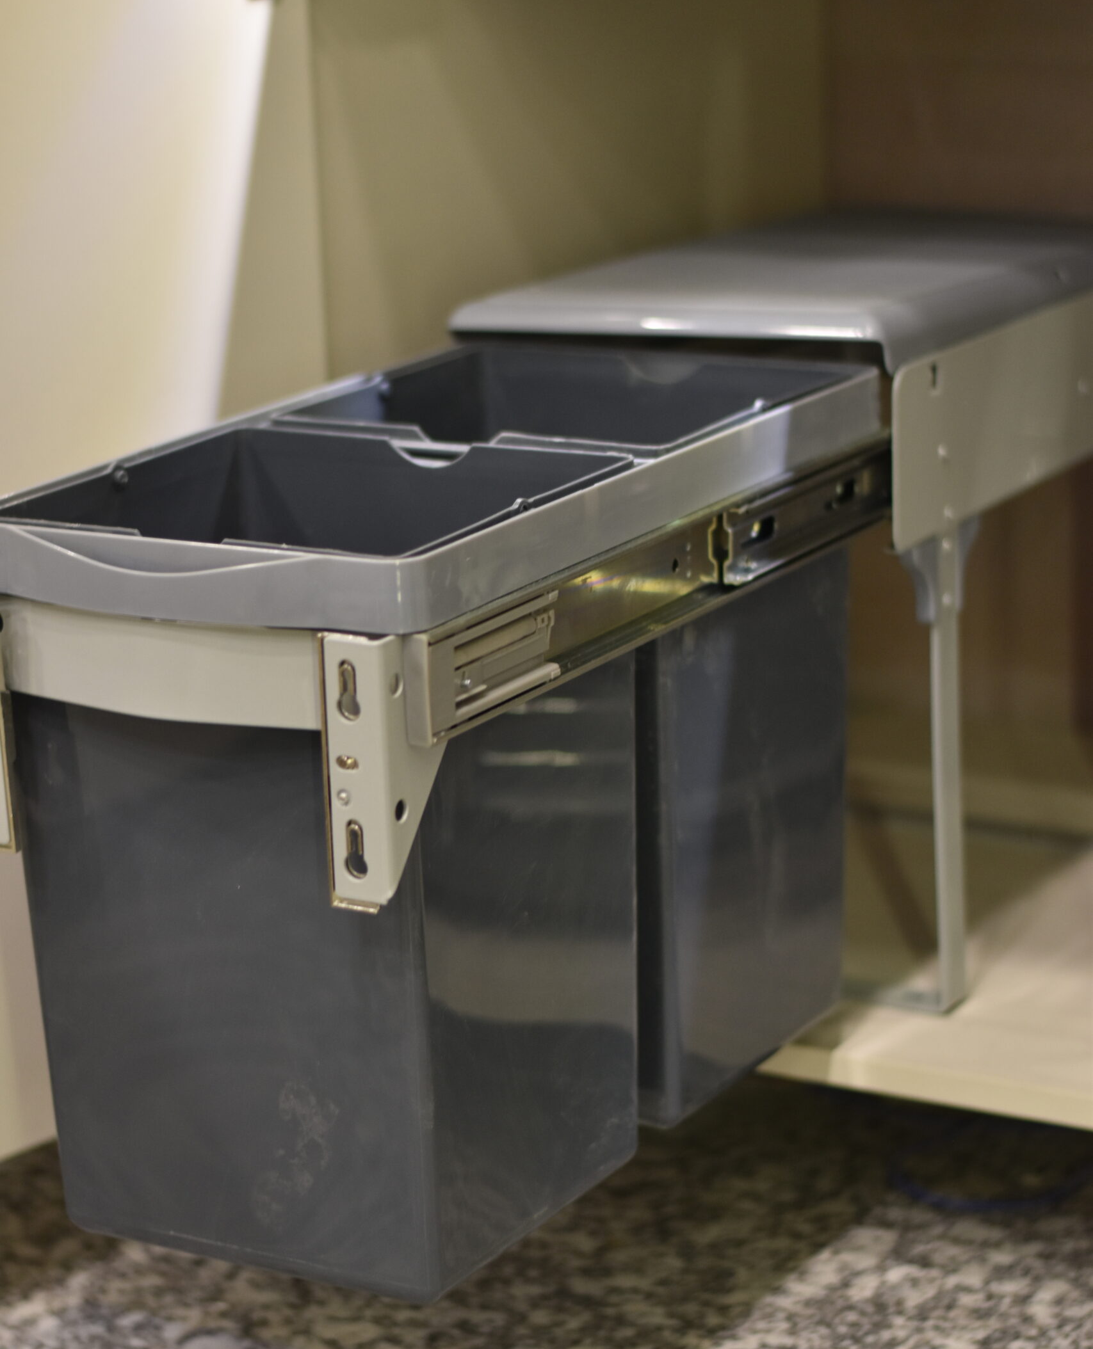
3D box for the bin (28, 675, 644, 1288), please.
[{"bbox_3d":[-0.095,0.075,1.518,0.212,0.329,0.207,6,17,30],"label":"bin"}]

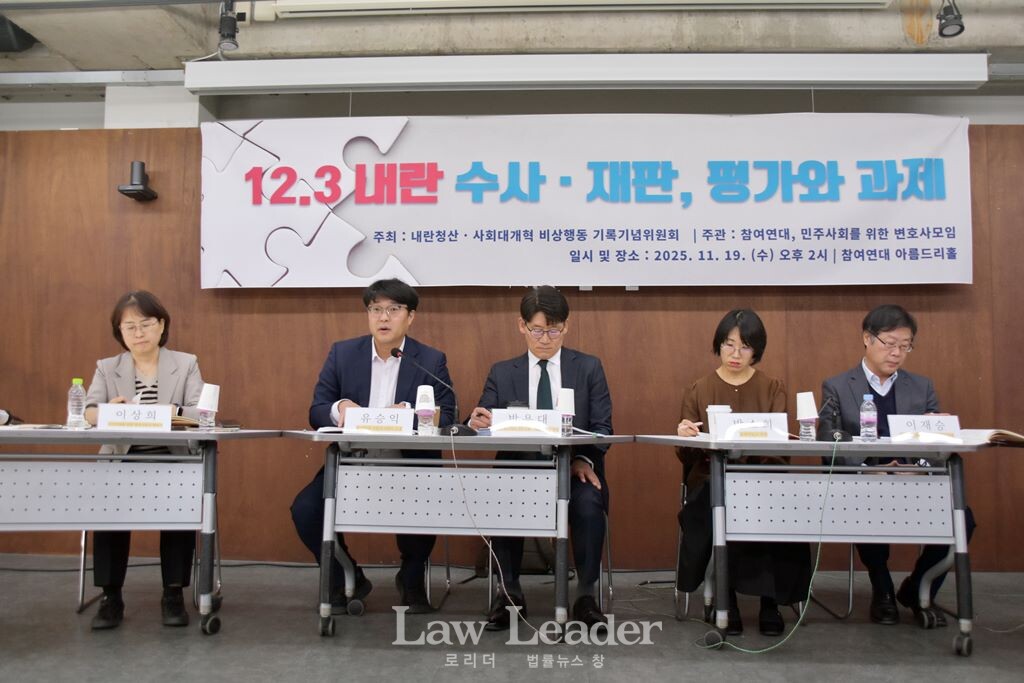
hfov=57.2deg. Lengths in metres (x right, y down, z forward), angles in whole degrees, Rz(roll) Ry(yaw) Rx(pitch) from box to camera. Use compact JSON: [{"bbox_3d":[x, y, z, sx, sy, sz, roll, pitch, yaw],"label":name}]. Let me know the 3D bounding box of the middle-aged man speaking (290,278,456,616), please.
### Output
[{"bbox_3d":[-0.550,0.428,3.900,0.650,1.350,0.740,0,-4,7],"label":"middle-aged man speaking"}]

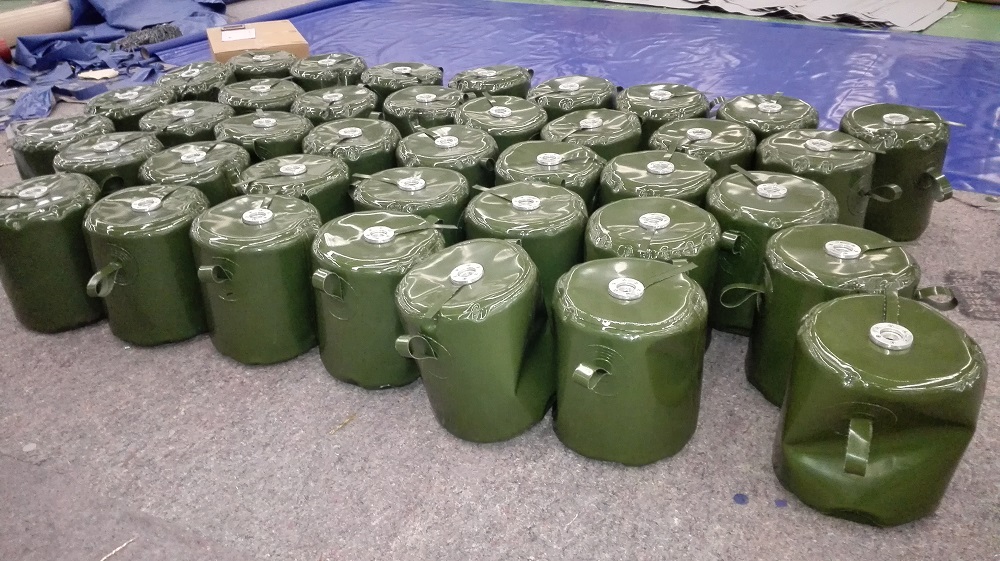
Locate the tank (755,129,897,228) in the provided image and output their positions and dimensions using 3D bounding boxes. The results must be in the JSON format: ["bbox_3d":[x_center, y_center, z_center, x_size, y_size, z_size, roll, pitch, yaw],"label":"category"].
[{"bbox_3d":[1.194,-0.311,2.878,0.412,0.461,0.412,15,35,26],"label":"tank"}]

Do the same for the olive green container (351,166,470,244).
[{"bbox_3d":[-0.297,-0.133,2.627,0.400,0.445,0.400,-6,32,-6],"label":"olive green container"}]

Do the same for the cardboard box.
[{"bbox_3d":[-1.610,-1.498,4.973,0.564,0.277,0.705,-14,34,-18],"label":"cardboard box"}]

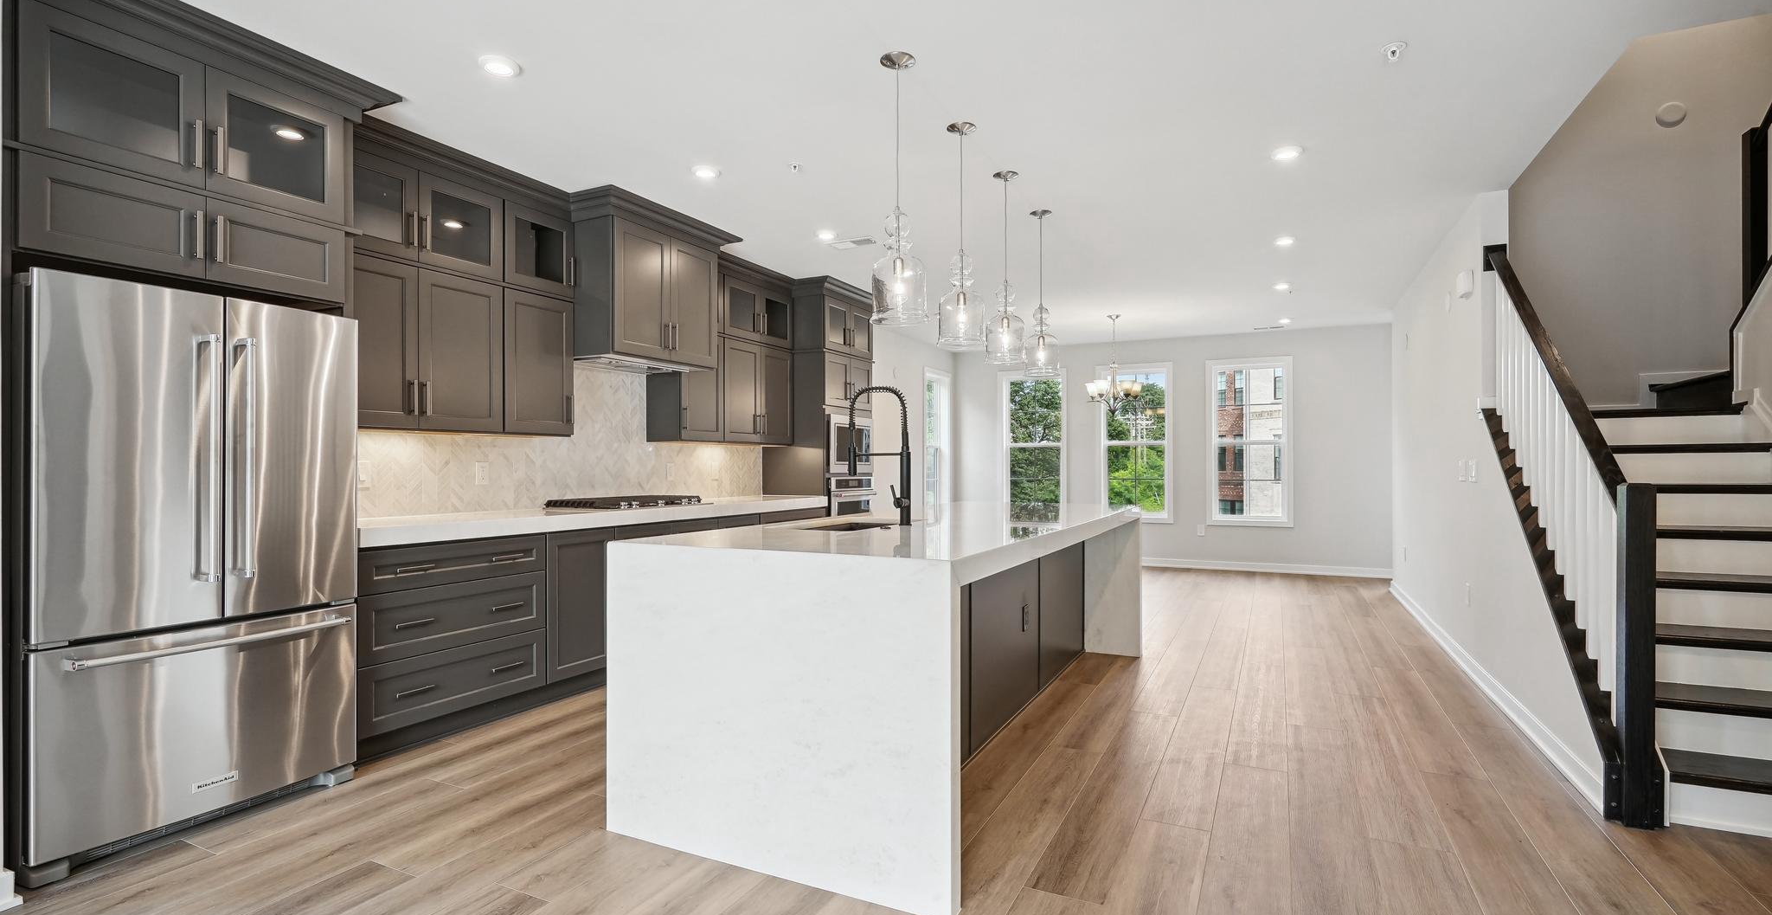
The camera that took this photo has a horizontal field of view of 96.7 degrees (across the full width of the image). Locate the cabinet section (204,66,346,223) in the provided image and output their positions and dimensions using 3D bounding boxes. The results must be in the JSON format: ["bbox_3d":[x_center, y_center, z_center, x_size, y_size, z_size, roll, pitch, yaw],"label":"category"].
[{"bbox_3d":[-2.449,-1.125,3.000,0.500,0.424,0.446,0,-1,26],"label":"cabinet section"}]

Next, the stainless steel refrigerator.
[{"bbox_3d":[-2.541,0.367,2.810,0.715,1.805,0.908,0,-1,26],"label":"stainless steel refrigerator"}]

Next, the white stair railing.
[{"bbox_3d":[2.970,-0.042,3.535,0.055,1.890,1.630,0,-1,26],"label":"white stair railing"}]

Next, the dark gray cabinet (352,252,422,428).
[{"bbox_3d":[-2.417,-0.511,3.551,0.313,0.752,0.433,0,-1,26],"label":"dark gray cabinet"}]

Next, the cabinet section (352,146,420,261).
[{"bbox_3d":[-2.411,-1.109,3.516,0.340,0.437,0.444,0,-1,26],"label":"cabinet section"}]

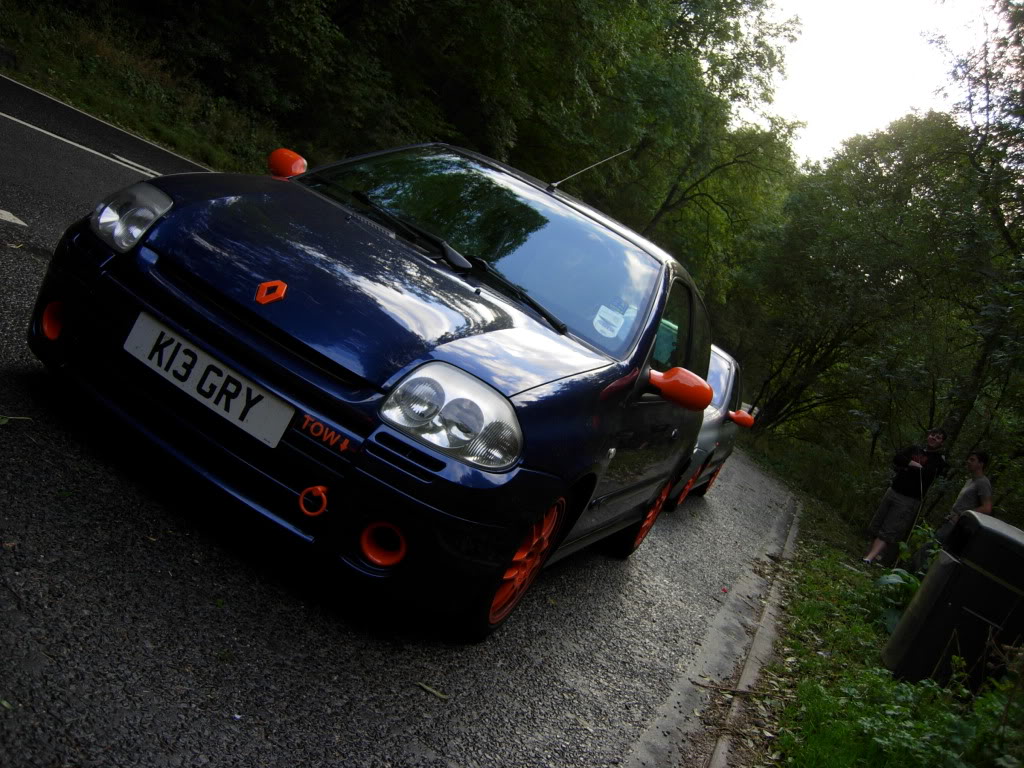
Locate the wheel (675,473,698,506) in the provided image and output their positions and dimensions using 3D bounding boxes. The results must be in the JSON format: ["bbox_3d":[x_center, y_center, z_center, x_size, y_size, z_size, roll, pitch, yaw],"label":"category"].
[{"bbox_3d":[1.418,0.760,8.803,0.190,0.560,0.560,30,5,15],"label":"wheel"}]

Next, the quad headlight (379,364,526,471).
[{"bbox_3d":[-0.119,0.073,2.643,0.330,0.200,0.260,29,5,9],"label":"quad headlight"}]

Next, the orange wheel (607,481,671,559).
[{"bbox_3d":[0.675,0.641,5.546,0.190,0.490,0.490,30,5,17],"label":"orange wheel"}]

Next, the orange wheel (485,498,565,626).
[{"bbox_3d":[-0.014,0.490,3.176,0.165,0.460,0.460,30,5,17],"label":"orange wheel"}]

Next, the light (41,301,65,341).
[{"bbox_3d":[-1.258,-0.174,2.951,0.110,0.110,0.060,31,5,27],"label":"light"}]

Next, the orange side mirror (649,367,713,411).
[{"bbox_3d":[0.571,0.006,3.589,0.225,0.135,0.135,30,5,17],"label":"orange side mirror"}]

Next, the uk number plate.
[{"bbox_3d":[-0.761,-0.013,2.665,0.520,0.111,0.015,30,5,17],"label":"uk number plate"}]

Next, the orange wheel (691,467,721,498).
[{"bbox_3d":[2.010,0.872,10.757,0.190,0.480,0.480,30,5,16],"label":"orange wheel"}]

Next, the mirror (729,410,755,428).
[{"bbox_3d":[1.893,0.288,8.767,0.220,0.135,0.135,30,5,16],"label":"mirror"}]

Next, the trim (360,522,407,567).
[{"bbox_3d":[-0.307,0.387,2.595,0.110,0.110,0.060,29,5,10],"label":"trim"}]

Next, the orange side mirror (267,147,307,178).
[{"bbox_3d":[-0.834,-0.815,4.082,0.215,0.135,0.135,30,5,17],"label":"orange side mirror"}]

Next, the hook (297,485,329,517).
[{"bbox_3d":[-0.480,0.282,2.583,0.065,0.082,0.040,30,5,17],"label":"hook"}]

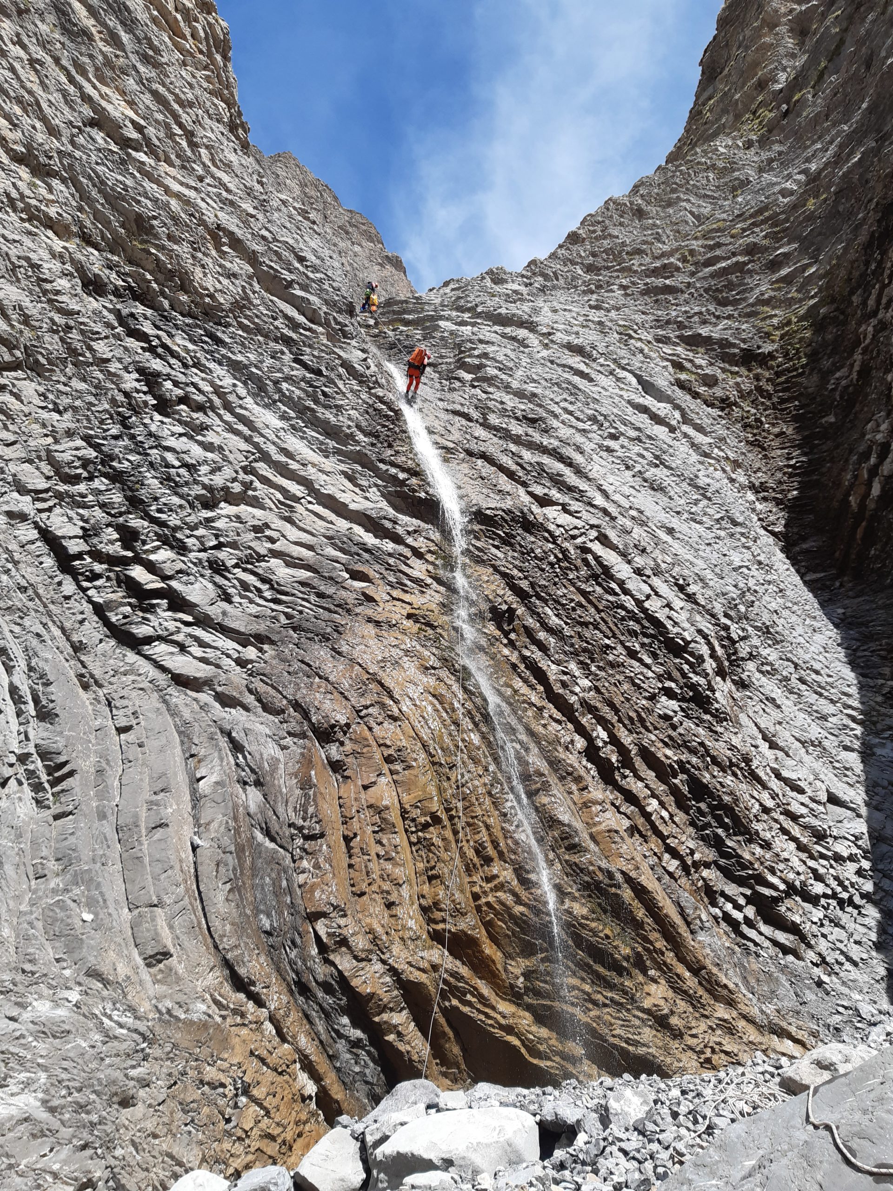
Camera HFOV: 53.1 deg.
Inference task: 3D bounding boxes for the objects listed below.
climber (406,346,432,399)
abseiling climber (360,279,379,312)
[{"bbox_3d":[-0.819,-6.632,26.676,0.680,1.680,0.650,7,-14,-6],"label":"climber"},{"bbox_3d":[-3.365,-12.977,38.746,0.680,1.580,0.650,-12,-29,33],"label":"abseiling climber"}]

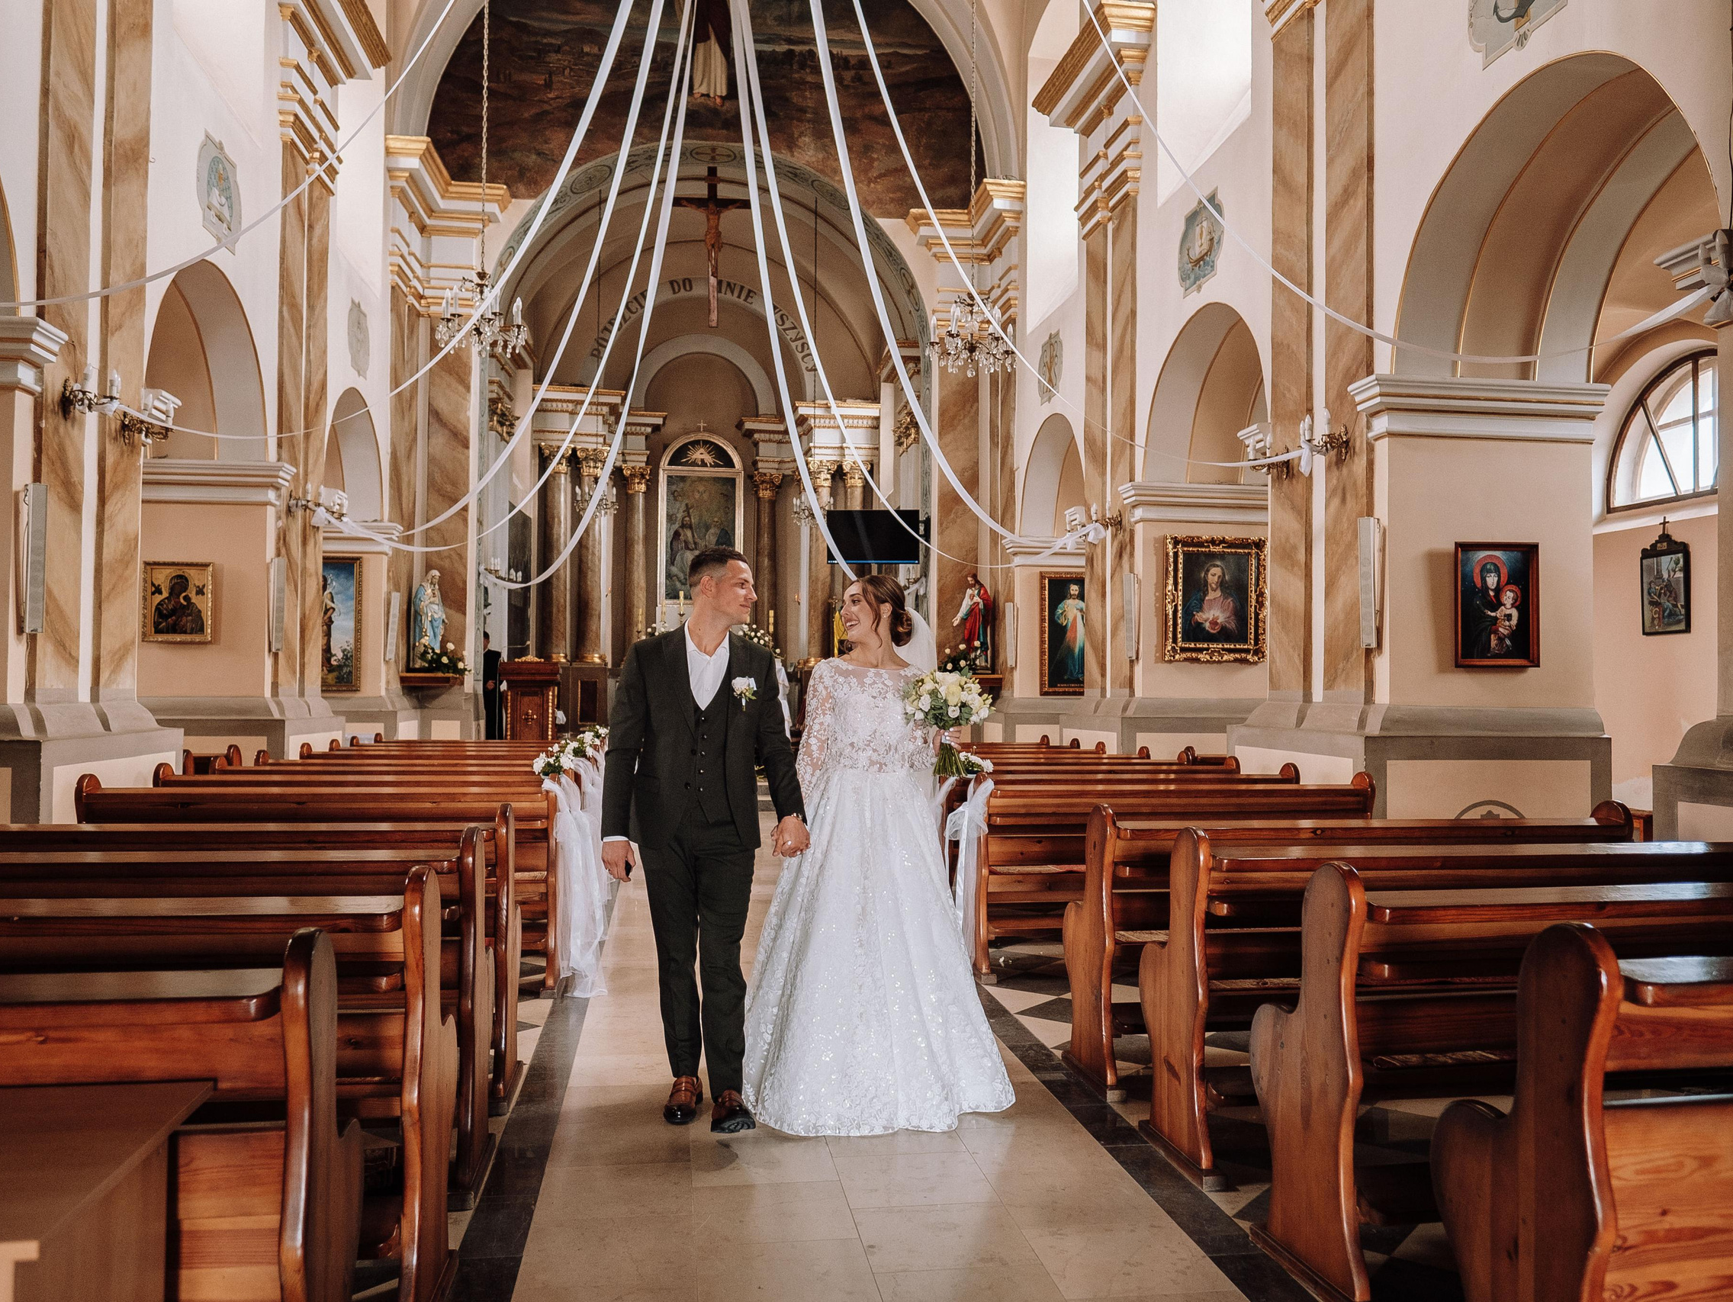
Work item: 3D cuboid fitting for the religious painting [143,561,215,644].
[{"bbox_3d":[-4.819,-0.338,9.116,0.462,0.560,0.060,1,-2,-9],"label":"religious painting"}]

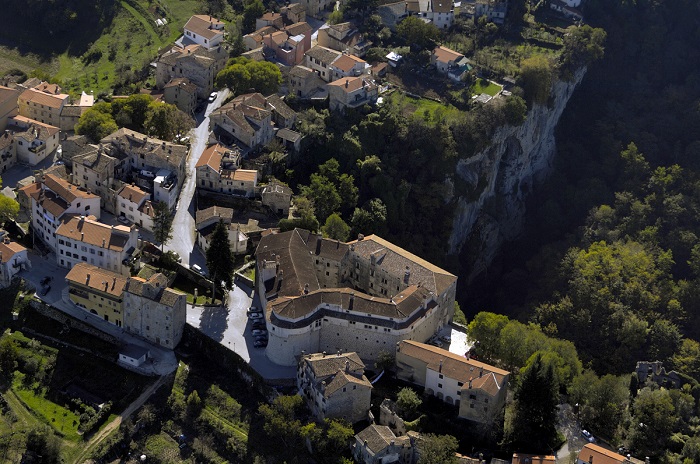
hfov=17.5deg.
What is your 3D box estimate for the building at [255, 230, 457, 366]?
[{"bbox_3d":[-0.050,20.260,677.830,62.000,21.000,44.000,7,37,5],"label":"building"}]

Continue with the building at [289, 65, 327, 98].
[{"bbox_3d":[-14.430,-53.240,785.440,6.650,8.820,11.380,29,44,30],"label":"building"}]

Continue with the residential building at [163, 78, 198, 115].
[{"bbox_3d":[-57.710,-46.550,772.030,10.000,10.000,7.000,10,37,8],"label":"residential building"}]

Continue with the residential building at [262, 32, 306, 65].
[{"bbox_3d":[-23.350,-66.560,801.370,12.140,9.710,8.890,28,44,28],"label":"residential building"}]

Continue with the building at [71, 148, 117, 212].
[{"bbox_3d":[-81.900,-18.500,727.850,12.000,15.000,10.000,21,40,22],"label":"building"}]

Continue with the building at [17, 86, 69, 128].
[{"bbox_3d":[-102.440,-42.230,762.970,14.470,10.710,7.700,15,39,15],"label":"building"}]

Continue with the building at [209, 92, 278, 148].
[{"bbox_3d":[-35.700,-38.450,762.480,17.350,11.400,16.360,21,41,22],"label":"building"}]

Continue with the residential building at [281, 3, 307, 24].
[{"bbox_3d":[-19.540,-79.670,821.120,5.200,6.000,6.300,-23,39,-36],"label":"residential building"}]

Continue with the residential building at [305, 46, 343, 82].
[{"bbox_3d":[-7.580,-59.150,785.210,11.910,8.200,10.000,27,38,35],"label":"residential building"}]

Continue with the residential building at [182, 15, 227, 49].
[{"bbox_3d":[-50.750,-72.000,808.840,11.990,6.740,11.400,28,44,28],"label":"residential building"}]

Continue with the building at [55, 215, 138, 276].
[{"bbox_3d":[-77.940,3.490,699.650,23.000,14.300,12.500,15,38,15],"label":"building"}]

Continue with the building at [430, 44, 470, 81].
[{"bbox_3d":[35.050,-60.400,801.920,14.000,6.500,8.800,21,40,22],"label":"building"}]

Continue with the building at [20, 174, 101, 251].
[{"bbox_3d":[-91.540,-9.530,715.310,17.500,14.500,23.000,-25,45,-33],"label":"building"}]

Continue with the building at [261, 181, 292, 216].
[{"bbox_3d":[-23.420,-11.400,729.790,10.000,9.500,8.000,3,37,-2],"label":"building"}]

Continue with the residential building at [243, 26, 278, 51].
[{"bbox_3d":[-31.660,-68.590,805.430,6.420,7.240,10.580,29,44,30],"label":"residential building"}]

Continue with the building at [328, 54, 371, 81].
[{"bbox_3d":[-0.320,-56.510,790.680,6.760,8.920,9.750,32,46,32],"label":"building"}]

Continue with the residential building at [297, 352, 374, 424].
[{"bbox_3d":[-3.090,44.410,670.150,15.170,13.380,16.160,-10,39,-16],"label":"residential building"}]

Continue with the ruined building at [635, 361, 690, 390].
[{"bbox_3d":[92.680,42.520,673.730,16.000,8.000,8.000,9,37,6],"label":"ruined building"}]

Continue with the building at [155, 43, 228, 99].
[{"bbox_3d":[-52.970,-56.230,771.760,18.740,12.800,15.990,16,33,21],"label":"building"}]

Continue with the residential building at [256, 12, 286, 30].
[{"bbox_3d":[-28.200,-76.000,817.900,8.600,6.800,7.000,-1,37,-6],"label":"residential building"}]

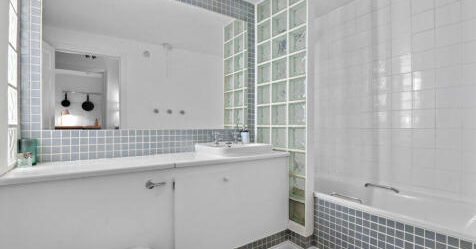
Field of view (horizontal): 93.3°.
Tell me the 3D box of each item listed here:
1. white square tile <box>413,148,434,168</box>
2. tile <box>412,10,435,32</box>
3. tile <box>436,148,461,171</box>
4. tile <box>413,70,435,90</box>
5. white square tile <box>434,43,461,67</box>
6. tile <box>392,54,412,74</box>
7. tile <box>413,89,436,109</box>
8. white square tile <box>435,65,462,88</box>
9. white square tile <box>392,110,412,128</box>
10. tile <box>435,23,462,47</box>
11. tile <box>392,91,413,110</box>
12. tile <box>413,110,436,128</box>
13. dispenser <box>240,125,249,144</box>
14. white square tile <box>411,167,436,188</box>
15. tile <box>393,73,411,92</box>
[{"bbox_3d":[1.450,0.261,1.750,0.010,0.150,0.146,1,-1,-39],"label":"white square tile"},{"bbox_3d":[1.450,-0.805,1.767,0.010,0.150,0.146,1,-1,-37],"label":"tile"},{"bbox_3d":[1.536,0.258,1.639,0.010,0.150,0.146,1,-1,-37],"label":"tile"},{"bbox_3d":[1.450,-0.349,1.761,0.010,0.150,0.146,1,-1,-37],"label":"tile"},{"bbox_3d":[1.542,-0.500,1.648,0.010,0.150,0.146,1,-1,-39],"label":"white square tile"},{"bbox_3d":[1.351,-0.488,1.852,0.010,0.149,0.149,0,0,-37],"label":"tile"},{"bbox_3d":[1.451,-0.195,1.756,0.010,0.150,0.146,1,-1,-39],"label":"tile"},{"bbox_3d":[1.537,-0.350,1.646,0.010,0.150,0.146,1,-1,-37],"label":"white square tile"},{"bbox_3d":[1.349,-0.041,1.849,0.010,0.149,0.149,0,0,-37],"label":"white square tile"},{"bbox_3d":[1.542,-0.652,1.650,0.010,0.150,0.146,1,-1,-39],"label":"tile"},{"bbox_3d":[1.363,-0.195,1.874,0.010,0.150,0.146,1,-1,-37],"label":"tile"},{"bbox_3d":[1.434,-0.042,1.736,0.010,0.149,0.149,0,0,-37],"label":"tile"},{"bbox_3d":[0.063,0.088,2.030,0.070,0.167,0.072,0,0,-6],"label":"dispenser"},{"bbox_3d":[1.433,0.406,1.734,0.010,0.149,0.149,0,0,-37],"label":"white square tile"},{"bbox_3d":[1.351,-0.342,1.851,0.010,0.149,0.149,0,0,-37],"label":"tile"}]

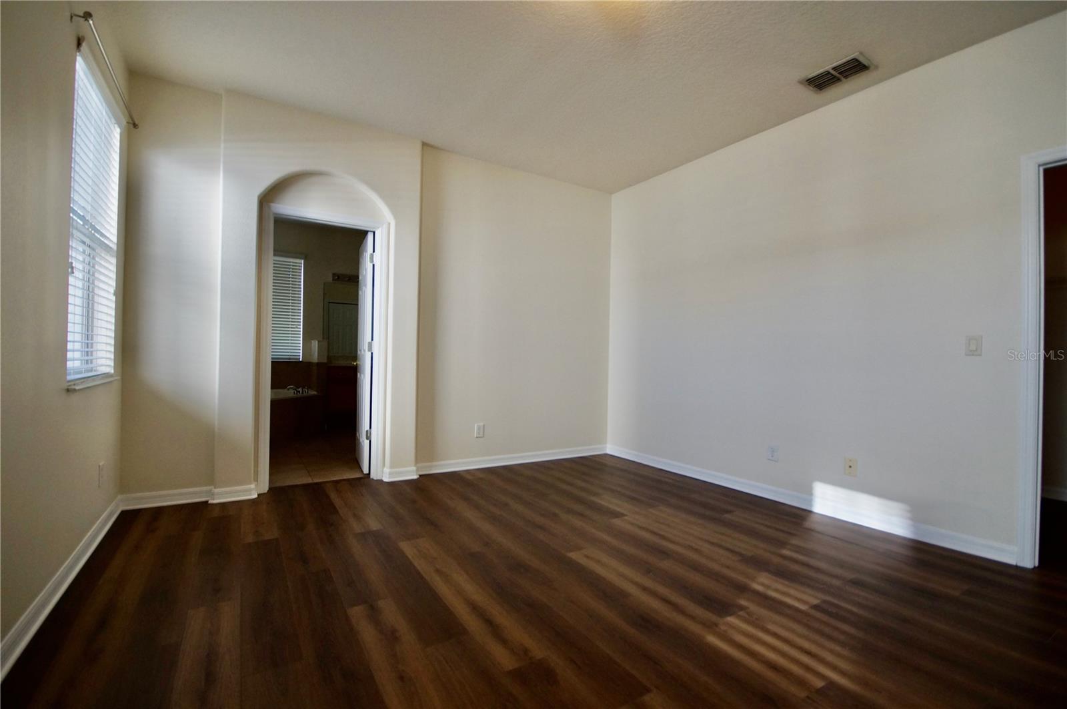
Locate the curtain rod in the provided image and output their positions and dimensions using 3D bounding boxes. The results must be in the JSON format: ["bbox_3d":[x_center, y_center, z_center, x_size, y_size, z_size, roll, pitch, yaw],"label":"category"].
[{"bbox_3d":[-2.173,-1.416,2.296,0.080,0.045,1.116,1,0,-34],"label":"curtain rod"}]

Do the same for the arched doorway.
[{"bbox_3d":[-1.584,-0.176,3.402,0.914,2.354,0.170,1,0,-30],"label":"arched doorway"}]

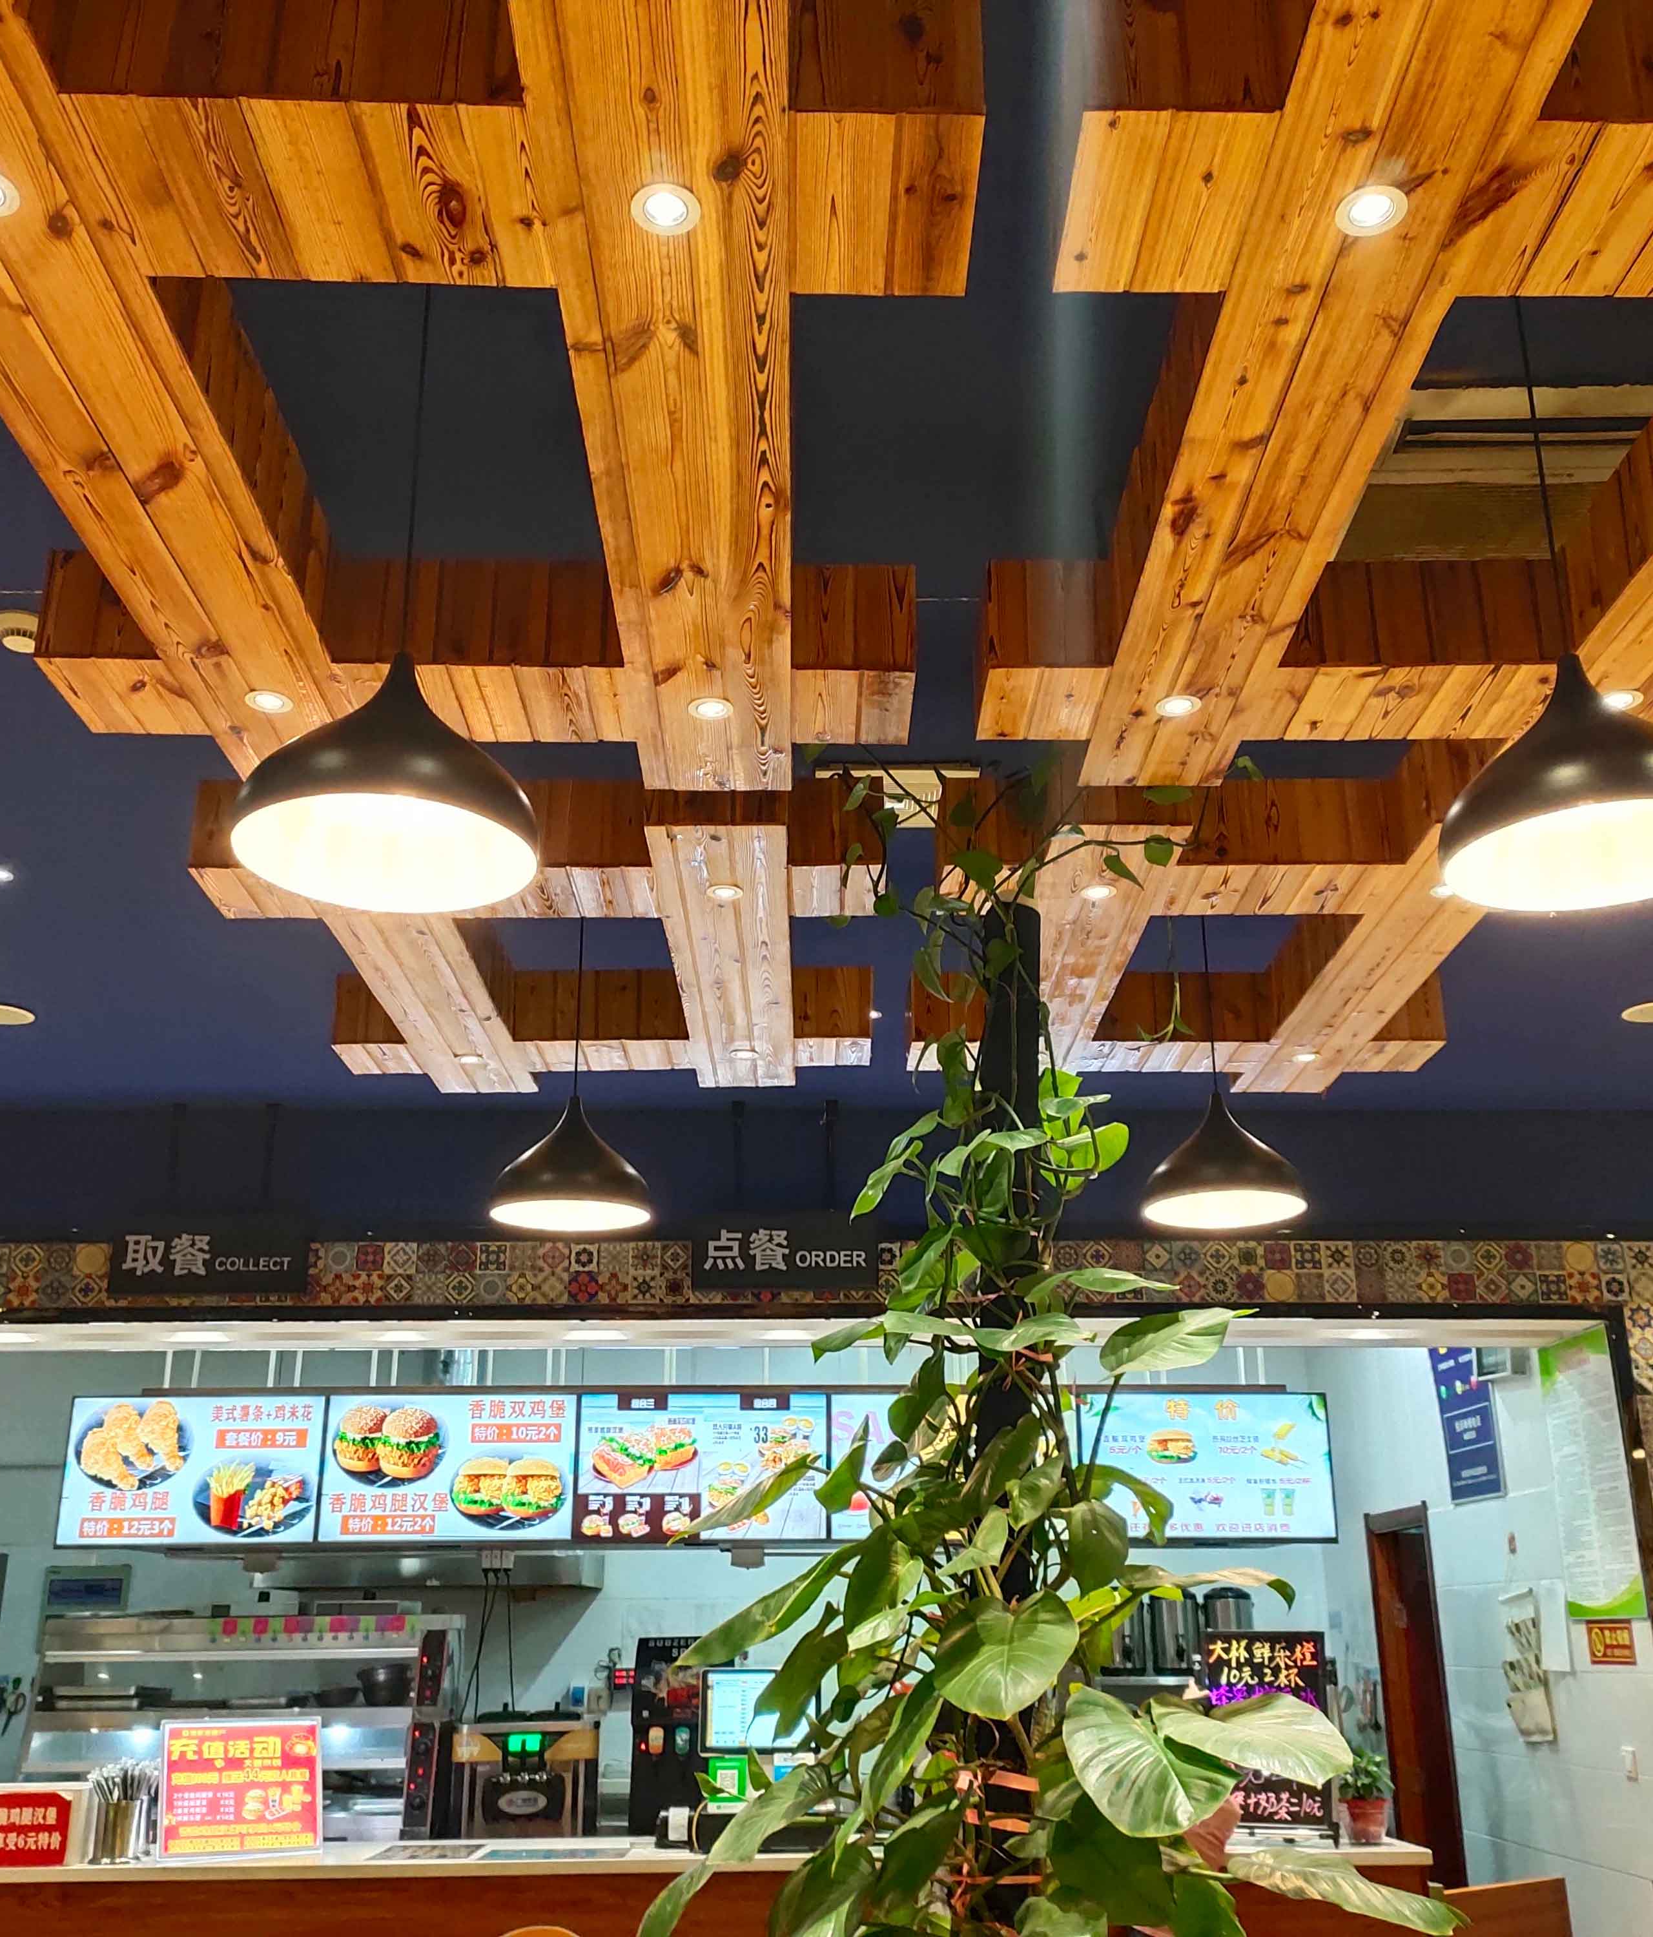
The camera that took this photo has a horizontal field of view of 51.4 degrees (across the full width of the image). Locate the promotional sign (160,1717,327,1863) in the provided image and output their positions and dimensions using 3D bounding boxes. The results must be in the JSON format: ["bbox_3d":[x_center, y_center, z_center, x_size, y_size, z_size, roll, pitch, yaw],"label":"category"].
[{"bbox_3d":[-1.714,2.397,5.015,0.470,0.370,0.040,3,-21,-9],"label":"promotional sign"}]

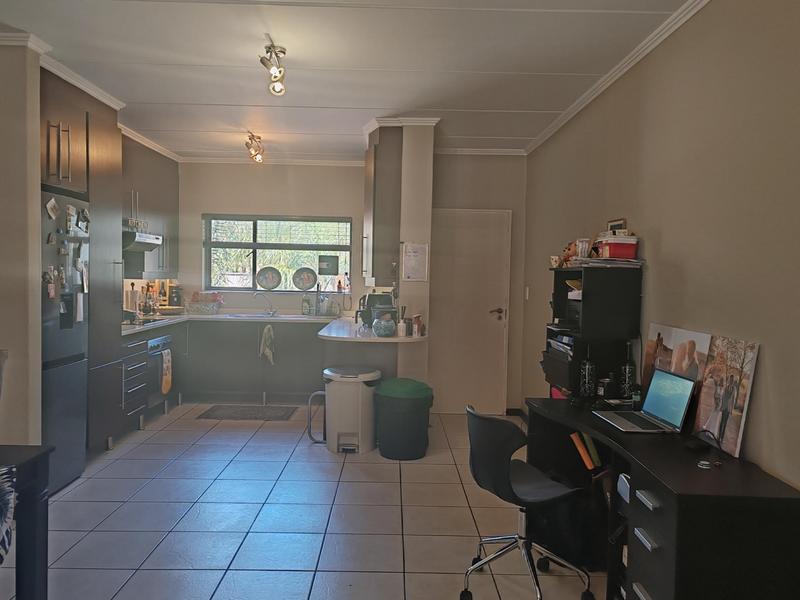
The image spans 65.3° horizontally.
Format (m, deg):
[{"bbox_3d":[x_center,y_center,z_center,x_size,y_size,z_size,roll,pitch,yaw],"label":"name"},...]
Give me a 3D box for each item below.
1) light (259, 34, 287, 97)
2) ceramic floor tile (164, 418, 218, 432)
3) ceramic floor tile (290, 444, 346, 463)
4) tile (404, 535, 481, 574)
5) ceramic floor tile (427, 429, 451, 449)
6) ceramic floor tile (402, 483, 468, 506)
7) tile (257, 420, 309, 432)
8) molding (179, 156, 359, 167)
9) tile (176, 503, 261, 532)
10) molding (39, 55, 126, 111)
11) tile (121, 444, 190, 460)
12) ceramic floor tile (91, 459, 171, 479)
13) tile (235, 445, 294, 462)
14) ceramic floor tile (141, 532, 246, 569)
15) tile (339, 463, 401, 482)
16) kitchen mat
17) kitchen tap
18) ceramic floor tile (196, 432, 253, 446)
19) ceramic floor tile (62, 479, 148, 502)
[{"bbox_3d":[-0.664,-1.238,3.305,0.115,0.210,0.420,1,3,0],"label":"light"},{"bbox_3d":[-1.821,1.099,5.474,0.400,0.010,0.400,1,3,-1],"label":"ceramic floor tile"},{"bbox_3d":[-0.621,1.189,4.802,0.410,0.010,0.410,1,3,-1],"label":"ceramic floor tile"},{"bbox_3d":[0.222,1.280,3.136,0.408,0.010,0.408,1,3,0],"label":"tile"},{"bbox_3d":[0.209,1.200,5.274,0.412,0.010,0.412,1,3,-1],"label":"ceramic floor tile"},{"bbox_3d":[0.216,1.242,3.981,0.410,0.010,0.410,1,3,-1],"label":"ceramic floor tile"},{"bbox_3d":[-1.061,1.168,5.761,0.417,0.010,0.417,1,3,0],"label":"tile"},{"bbox_3d":[-1.395,-1.527,6.915,2.111,0.055,0.055,1,3,-1],"label":"molding"},{"bbox_3d":[-1.031,1.256,3.592,0.412,0.010,0.412,1,3,-1],"label":"tile"},{"bbox_3d":[-2.006,-1.369,3.990,0.050,0.062,1.150,1,3,-1],"label":"molding"},{"bbox_3d":[-1.866,1.167,4.790,0.410,0.010,0.410,1,3,-1],"label":"tile"},{"bbox_3d":[-1.903,1.215,4.482,0.417,0.010,0.417,1,3,0],"label":"ceramic floor tile"},{"bbox_3d":[-1.036,1.181,4.798,0.410,0.010,0.410,1,3,-1],"label":"tile"},{"bbox_3d":[-1.027,1.276,3.174,0.412,0.010,0.412,1,3,-1],"label":"ceramic floor tile"},{"bbox_3d":[-0.198,1.212,4.367,0.408,0.010,0.408,1,3,0],"label":"tile"},{"bbox_3d":[-1.442,1.073,5.968,0.850,0.010,0.565,1,3,-1],"label":"kitchen mat"},{"bbox_3d":[-1.457,0.038,6.708,0.250,0.270,0.080,-1,3,-30],"label":"kitchen tap"},{"bbox_3d":[-1.463,1.170,5.258,0.412,0.010,0.412,1,3,-1],"label":"ceramic floor tile"},{"bbox_3d":[-1.900,1.235,4.057,0.417,0.010,0.417,1,3,0],"label":"ceramic floor tile"}]

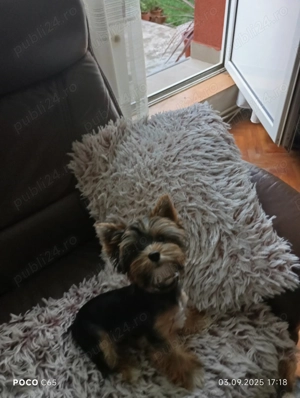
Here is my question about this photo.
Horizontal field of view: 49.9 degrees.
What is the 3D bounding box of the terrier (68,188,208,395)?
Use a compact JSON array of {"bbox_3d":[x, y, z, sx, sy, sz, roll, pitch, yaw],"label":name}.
[{"bbox_3d":[-0.029,0.186,0.538,0.255,0.310,0.155,-8,42,-4],"label":"terrier"}]

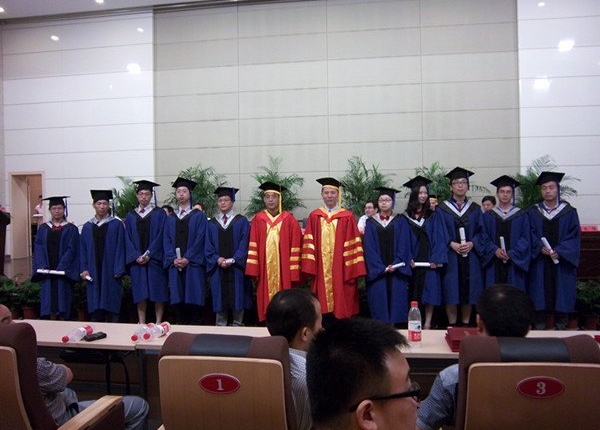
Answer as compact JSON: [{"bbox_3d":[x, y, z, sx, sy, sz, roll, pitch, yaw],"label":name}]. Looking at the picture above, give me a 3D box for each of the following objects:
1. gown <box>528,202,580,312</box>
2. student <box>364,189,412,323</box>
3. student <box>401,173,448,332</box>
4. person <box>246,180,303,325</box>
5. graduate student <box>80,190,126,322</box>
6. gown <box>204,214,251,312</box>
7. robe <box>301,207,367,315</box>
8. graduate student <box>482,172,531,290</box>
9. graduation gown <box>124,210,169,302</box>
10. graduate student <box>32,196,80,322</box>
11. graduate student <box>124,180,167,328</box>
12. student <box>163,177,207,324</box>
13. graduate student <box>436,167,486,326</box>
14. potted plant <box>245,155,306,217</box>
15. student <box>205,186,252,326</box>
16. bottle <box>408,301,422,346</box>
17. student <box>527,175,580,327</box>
[{"bbox_3d":[2.900,0.490,5.530,0.593,1.265,0.420,-1,0,32],"label":"gown"},{"bbox_3d":[1.004,0.490,5.600,0.560,1.639,0.420,-1,0,10],"label":"student"},{"bbox_3d":[1.438,0.442,5.650,0.580,1.740,0.440,-1,-2,12],"label":"student"},{"bbox_3d":[-0.319,0.481,5.950,0.711,1.759,0.420,-1,0,8],"label":"person"},{"bbox_3d":[-2.470,0.534,6.100,0.580,1.690,0.410,0,-2,-6],"label":"graduate student"},{"bbox_3d":[-0.882,0.603,6.030,0.584,1.218,0.420,-1,0,8],"label":"gown"},{"bbox_3d":[0.397,0.563,5.750,0.770,1.330,0.440,-1,-2,7],"label":"robe"},{"bbox_3d":[2.306,0.416,5.420,0.580,1.726,0.420,-1,0,14],"label":"graduate student"},{"bbox_3d":[-1.828,0.482,5.780,0.530,1.167,0.380,-1,0,1],"label":"graduation gown"},{"bbox_3d":[-2.985,0.561,5.950,0.570,1.575,0.420,-1,0,3],"label":"graduate student"},{"bbox_3d":[-1.828,0.465,5.780,0.530,1.751,0.420,-1,0,1],"label":"graduate student"},{"bbox_3d":[-1.442,0.456,6.100,0.547,1.867,0.450,-1,0,4],"label":"student"},{"bbox_3d":[1.840,0.373,5.530,0.580,1.840,0.420,-1,0,13],"label":"graduate student"},{"bbox_3d":[-0.444,-0.122,8.800,1.120,1.950,1.100,-1,0,8],"label":"potted plant"},{"bbox_3d":[-0.877,0.509,5.950,0.590,1.700,0.420,-1,-2,0],"label":"student"},{"bbox_3d":[0.589,0.554,2.480,0.066,0.228,0.066,-1,0,8],"label":"bottle"},{"bbox_3d":[2.894,0.407,5.530,0.604,1.806,0.450,-1,0,32],"label":"student"}]

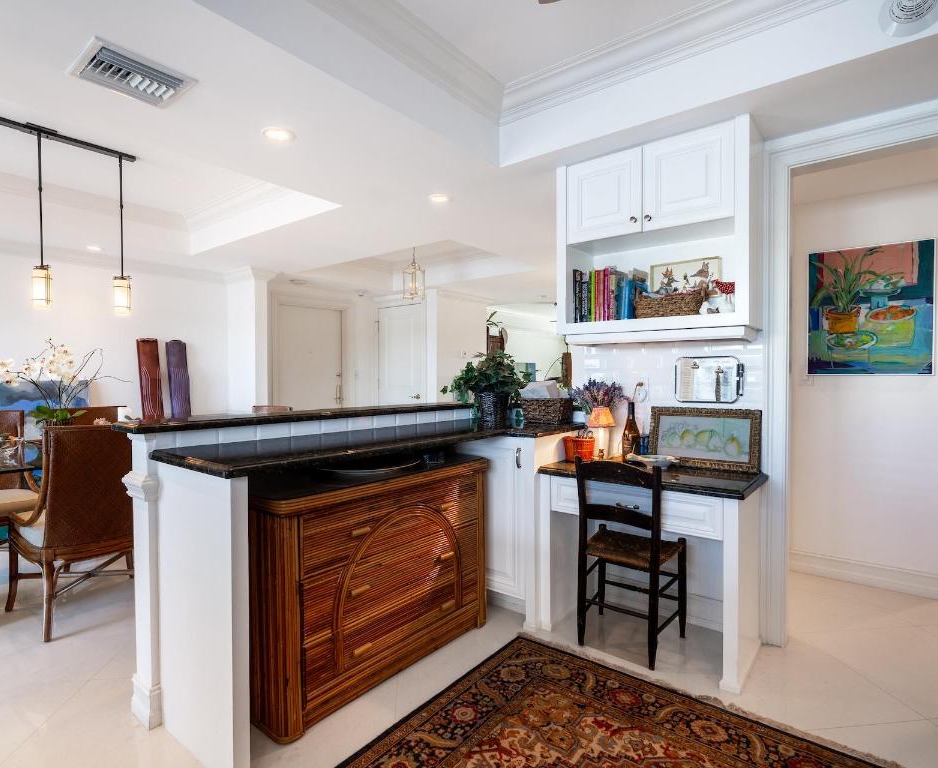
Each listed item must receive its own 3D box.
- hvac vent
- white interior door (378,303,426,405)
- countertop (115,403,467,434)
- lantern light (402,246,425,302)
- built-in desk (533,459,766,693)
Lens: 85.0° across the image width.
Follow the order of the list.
[{"bbox_3d":[-1.173,-1.060,1.791,0.300,0.025,0.304,0,1,38],"label":"hvac vent"},{"bbox_3d":[-0.774,0.108,5.967,0.760,2.035,0.045,0,1,38],"label":"white interior door"},{"bbox_3d":[-0.567,0.141,2.506,0.225,0.039,1.975,0,1,38],"label":"countertop"},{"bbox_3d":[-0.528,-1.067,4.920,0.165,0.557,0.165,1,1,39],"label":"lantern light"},{"bbox_3d":[0.813,0.763,2.306,0.853,0.744,0.511,1,1,39],"label":"built-in desk"}]

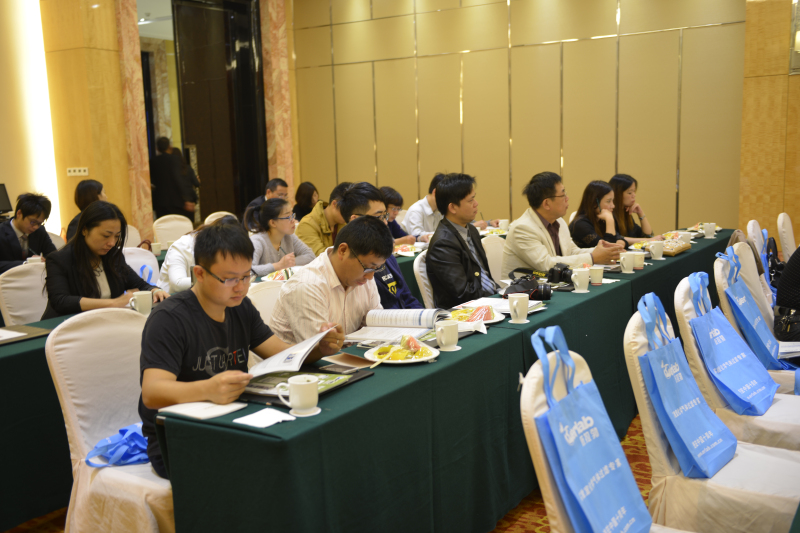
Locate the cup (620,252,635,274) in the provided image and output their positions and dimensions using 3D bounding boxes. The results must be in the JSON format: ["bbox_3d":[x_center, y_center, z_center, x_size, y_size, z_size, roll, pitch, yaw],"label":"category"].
[{"bbox_3d":[1.247,-0.015,4.617,0.088,0.104,0.116,4,10,35],"label":"cup"}]

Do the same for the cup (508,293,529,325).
[{"bbox_3d":[0.483,0.176,3.448,0.088,0.107,0.116,2,9,26],"label":"cup"}]

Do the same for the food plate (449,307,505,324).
[{"bbox_3d":[0.319,0.193,3.500,0.240,0.060,0.240,-2,8,0],"label":"food plate"}]

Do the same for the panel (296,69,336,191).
[{"bbox_3d":[-1.175,-1.533,12.295,0.644,2.677,0.060,3,9,32],"label":"panel"}]

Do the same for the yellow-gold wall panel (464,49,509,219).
[{"bbox_3d":[1.005,-1.231,9.799,0.612,2.478,0.040,4,10,34],"label":"yellow-gold wall panel"}]

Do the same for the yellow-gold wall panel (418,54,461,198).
[{"bbox_3d":[0.478,-1.245,9.928,0.609,2.460,0.060,4,10,33],"label":"yellow-gold wall panel"}]

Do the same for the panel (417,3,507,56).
[{"bbox_3d":[0.705,-2.718,9.766,1.224,0.482,0.040,4,10,34],"label":"panel"}]

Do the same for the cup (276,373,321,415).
[{"bbox_3d":[-0.283,0.363,2.365,0.122,0.095,0.089,-4,8,-12],"label":"cup"}]

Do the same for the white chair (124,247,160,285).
[{"bbox_3d":[-1.253,0.376,4.505,0.570,0.940,0.450,3,9,32],"label":"white chair"}]

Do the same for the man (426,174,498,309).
[{"bbox_3d":[0.475,0.195,4.158,0.760,1.295,0.490,2,9,27],"label":"man"}]

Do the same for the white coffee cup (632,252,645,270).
[{"bbox_3d":[1.410,-0.029,4.979,0.076,0.091,0.076,-2,7,0],"label":"white coffee cup"}]

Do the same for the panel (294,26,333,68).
[{"bbox_3d":[-1.218,-3.134,12.084,0.653,0.554,0.060,3,9,32],"label":"panel"}]

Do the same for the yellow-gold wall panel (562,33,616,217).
[{"bbox_3d":[2.036,-1.163,9.106,0.612,2.478,0.040,4,10,34],"label":"yellow-gold wall panel"}]

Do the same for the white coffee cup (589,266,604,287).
[{"bbox_3d":[1.032,0.055,4.425,0.076,0.091,0.076,-2,7,0],"label":"white coffee cup"}]

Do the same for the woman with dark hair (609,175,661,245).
[{"bbox_3d":[1.840,-0.058,6.391,0.720,1.260,0.520,3,9,32],"label":"woman with dark hair"}]

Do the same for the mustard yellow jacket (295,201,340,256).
[{"bbox_3d":[-0.451,-0.127,5.716,0.550,0.650,0.540,4,10,33],"label":"mustard yellow jacket"}]

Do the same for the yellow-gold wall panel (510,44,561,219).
[{"bbox_3d":[1.520,-1.197,9.452,0.612,2.478,0.040,4,10,34],"label":"yellow-gold wall panel"}]

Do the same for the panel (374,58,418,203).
[{"bbox_3d":[-0.025,-1.298,10.493,0.612,2.478,0.040,4,10,34],"label":"panel"}]

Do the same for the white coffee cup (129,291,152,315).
[{"bbox_3d":[-1.120,0.162,3.648,0.080,0.097,0.106,4,10,36],"label":"white coffee cup"}]

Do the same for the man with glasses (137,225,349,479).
[{"bbox_3d":[-0.441,0.490,2.656,0.700,1.270,0.600,3,9,32],"label":"man with glasses"}]

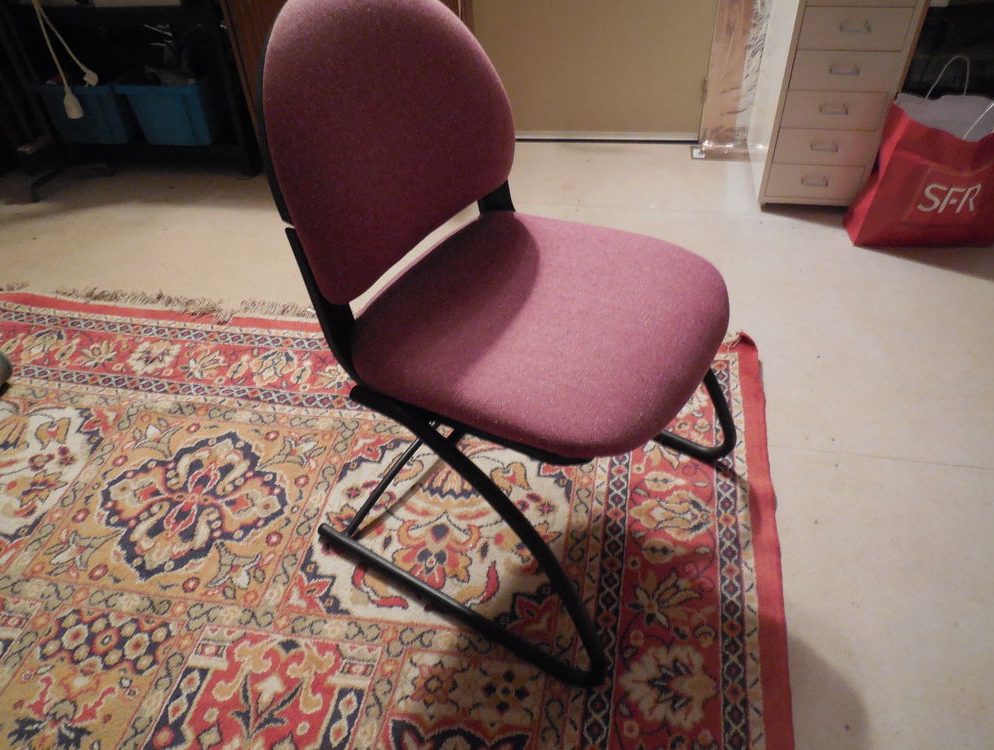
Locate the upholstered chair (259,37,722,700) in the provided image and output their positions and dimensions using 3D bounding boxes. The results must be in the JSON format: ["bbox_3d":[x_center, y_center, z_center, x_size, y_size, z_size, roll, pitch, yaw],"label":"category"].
[{"bbox_3d":[0.041,-0.080,1.093,0.605,0.875,0.562,23,49,26],"label":"upholstered chair"}]

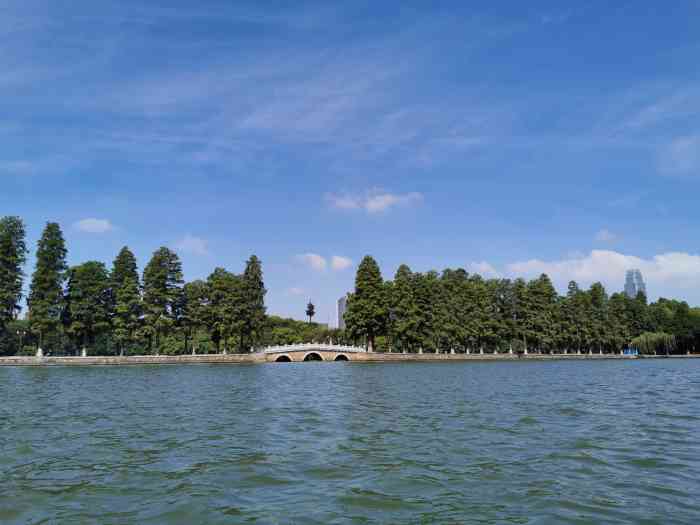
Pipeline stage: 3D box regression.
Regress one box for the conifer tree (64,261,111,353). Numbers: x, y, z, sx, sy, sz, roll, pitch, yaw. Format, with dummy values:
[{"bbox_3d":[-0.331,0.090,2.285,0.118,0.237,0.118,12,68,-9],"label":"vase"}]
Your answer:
[{"bbox_3d":[-37.000,6.215,76.959,6.200,13.180,6.200,6,-11,-32],"label":"conifer tree"}]

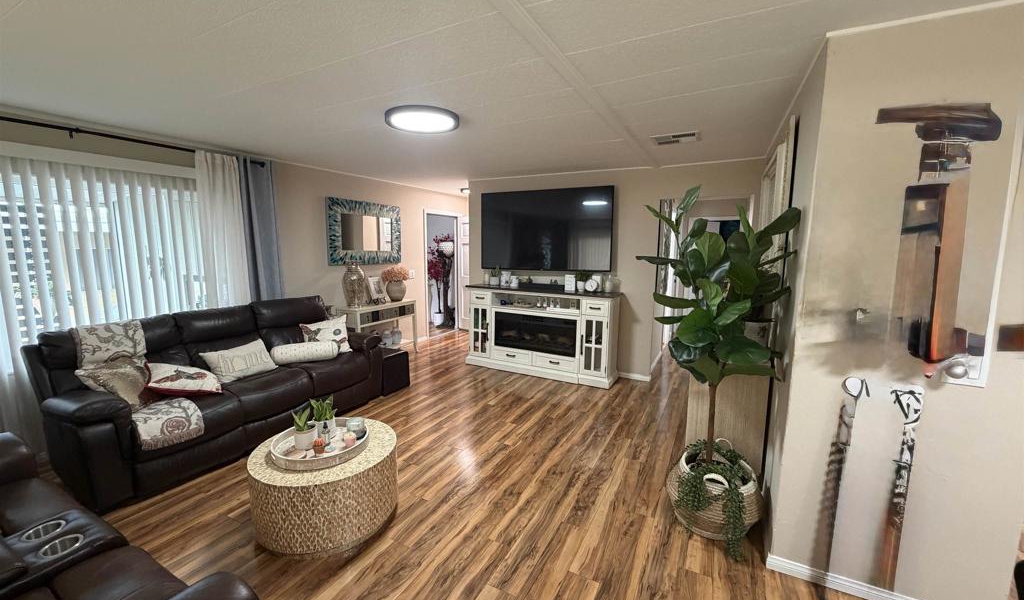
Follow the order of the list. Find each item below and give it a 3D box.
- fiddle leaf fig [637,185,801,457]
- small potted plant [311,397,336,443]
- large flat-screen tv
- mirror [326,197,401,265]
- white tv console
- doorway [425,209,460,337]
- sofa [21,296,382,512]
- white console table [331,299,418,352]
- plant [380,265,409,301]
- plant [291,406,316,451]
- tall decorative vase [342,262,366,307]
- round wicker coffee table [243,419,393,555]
[{"bbox_3d":[1.030,0.143,2.192,0.697,1.413,0.636,5,8,28],"label":"fiddle leaf fig"},{"bbox_3d":[-1.045,0.644,2.312,0.136,0.247,0.130,5,8,28],"label":"small potted plant"},{"bbox_3d":[0.367,-0.831,4.958,1.692,0.944,0.060,5,9,27],"label":"large flat-screen tv"},{"bbox_3d":[-1.862,-0.858,5.349,0.044,0.786,1.174,5,8,28],"label":"mirror"},{"bbox_3d":[0.332,0.368,4.901,1.815,0.967,0.460,5,9,27],"label":"white tv console"},{"bbox_3d":[-1.164,-0.405,6.826,0.111,2.020,0.925,5,8,28],"label":"doorway"},{"bbox_3d":[-2.182,0.563,3.332,0.970,0.960,2.075,5,9,27],"label":"sofa"},{"bbox_3d":[-1.730,0.416,5.450,0.333,0.722,1.066,5,8,28],"label":"white console table"},{"bbox_3d":[-1.500,-0.192,5.427,0.330,0.460,0.360,1,8,0],"label":"plant"},{"bbox_3d":[-1.144,0.707,2.265,0.124,0.215,0.124,5,9,27],"label":"plant"},{"bbox_3d":[-1.910,-0.163,5.030,0.255,0.527,0.255,5,8,28],"label":"tall decorative vase"},{"bbox_3d":[-1.045,1.008,2.350,0.759,0.373,0.759,1,8,0],"label":"round wicker coffee table"}]

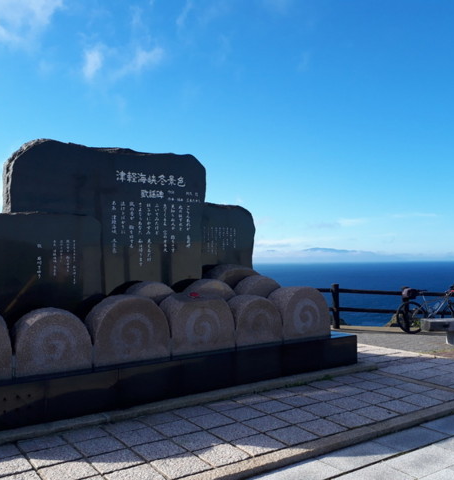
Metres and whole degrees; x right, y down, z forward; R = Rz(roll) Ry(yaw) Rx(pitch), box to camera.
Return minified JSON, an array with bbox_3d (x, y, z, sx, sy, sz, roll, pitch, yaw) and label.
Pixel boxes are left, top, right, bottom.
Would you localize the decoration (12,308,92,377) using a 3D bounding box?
[{"bbox_3d":[-1.918,1.089,5.451,0.820,0.700,0.420,1,-3,-34],"label":"decoration"}]

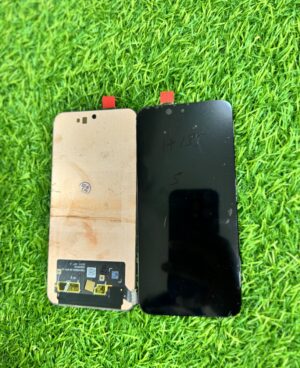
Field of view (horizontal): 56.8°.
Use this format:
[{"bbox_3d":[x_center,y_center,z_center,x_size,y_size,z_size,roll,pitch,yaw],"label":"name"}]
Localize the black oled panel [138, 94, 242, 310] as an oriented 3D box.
[{"bbox_3d":[0.027,0.017,0.209,0.073,0.003,0.159,-2,85,11],"label":"black oled panel"}]

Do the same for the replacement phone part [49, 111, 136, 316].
[{"bbox_3d":[-0.046,0.018,0.223,0.072,0.003,0.157,0,85,11],"label":"replacement phone part"}]

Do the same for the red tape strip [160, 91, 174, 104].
[{"bbox_3d":[0.014,-0.068,0.219,0.011,0.001,0.011,-2,85,11],"label":"red tape strip"}]

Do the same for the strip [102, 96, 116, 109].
[{"bbox_3d":[-0.034,-0.067,0.228,0.011,0.001,0.011,0,85,11],"label":"strip"}]

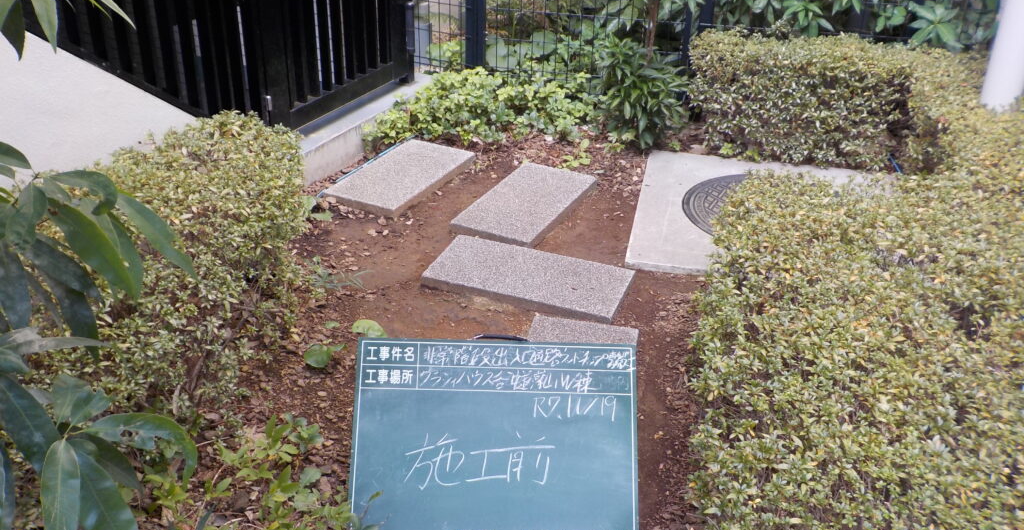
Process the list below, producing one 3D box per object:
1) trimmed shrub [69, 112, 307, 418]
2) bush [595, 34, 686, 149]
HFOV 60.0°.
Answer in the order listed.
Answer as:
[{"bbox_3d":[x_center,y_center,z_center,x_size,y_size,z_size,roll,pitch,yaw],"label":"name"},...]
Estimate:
[{"bbox_3d":[-0.926,-0.076,2.521,0.620,0.440,1.000,4,28,5],"label":"trimmed shrub"},{"bbox_3d":[0.574,-0.795,3.850,0.400,0.460,0.380,6,28,8],"label":"bush"}]

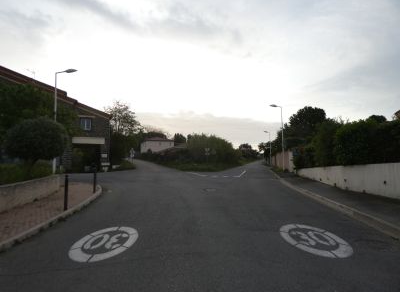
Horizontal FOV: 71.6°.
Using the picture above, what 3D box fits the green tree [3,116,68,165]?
[{"bbox_3d":[-7.465,0.023,12.700,2.950,2.750,2.900,0,-2,0],"label":"green tree"}]

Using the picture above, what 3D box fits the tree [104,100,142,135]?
[{"bbox_3d":[-11.311,-1.996,41.000,5.800,9.500,5.800,0,-2,0],"label":"tree"}]

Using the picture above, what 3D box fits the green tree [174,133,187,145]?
[{"bbox_3d":[-6.188,-0.476,88.000,4.300,7.000,4.300,0,-2,0],"label":"green tree"}]

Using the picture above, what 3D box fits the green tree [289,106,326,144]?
[{"bbox_3d":[14.021,-1.168,36.000,5.300,7.900,5.300,0,-2,0],"label":"green tree"}]

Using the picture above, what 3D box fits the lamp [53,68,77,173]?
[{"bbox_3d":[-8.634,-1.380,17.800,1.550,7.100,0.350,0,-2,0],"label":"lamp"}]

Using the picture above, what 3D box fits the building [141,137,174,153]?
[{"bbox_3d":[-13.181,0.310,86.000,9.500,6.600,7.500,1,-2,-18],"label":"building"}]

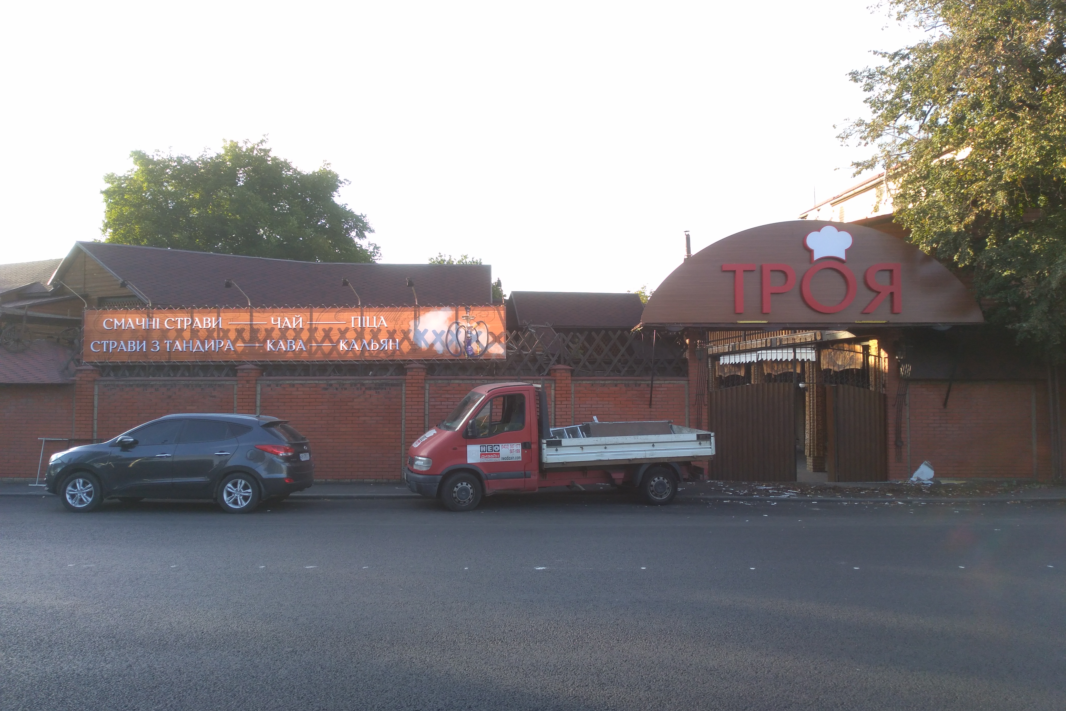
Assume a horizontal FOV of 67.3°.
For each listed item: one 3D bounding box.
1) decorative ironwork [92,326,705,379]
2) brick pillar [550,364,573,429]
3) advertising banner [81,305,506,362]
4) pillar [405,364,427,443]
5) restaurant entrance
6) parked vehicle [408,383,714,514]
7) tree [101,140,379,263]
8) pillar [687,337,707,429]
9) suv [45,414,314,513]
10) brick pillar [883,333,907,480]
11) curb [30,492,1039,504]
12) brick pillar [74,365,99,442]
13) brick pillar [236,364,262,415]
[{"bbox_3d":[-3.218,-0.082,17.292,13.071,1.118,0.100,0,-4,0],"label":"decorative ironwork"},{"bbox_3d":[0.623,1.437,17.554,0.420,2.473,0.420,0,-3,7],"label":"brick pillar"},{"bbox_3d":[-5.076,-0.441,16.775,9.100,1.140,0.100,0,-3,4],"label":"advertising banner"},{"bbox_3d":[-2.410,1.379,16.650,0.420,2.396,0.420,0,-3,4],"label":"pillar"},{"bbox_3d":[5.660,1.084,17.166,3.875,3.199,0.350,0,-4,0],"label":"restaurant entrance"},{"bbox_3d":[0.424,1.617,15.103,5.480,2.240,2.050,1,-4,-13],"label":"parked vehicle"},{"bbox_3d":[-10.700,-2.302,29.128,9.800,11.140,9.200,0,-3,3],"label":"tree"},{"bbox_3d":[3.626,1.068,17.614,0.410,3.261,0.410,0,-3,6],"label":"pillar"},{"bbox_3d":[-6.173,1.839,14.199,4.410,1.660,1.820,0,-4,1],"label":"suv"},{"bbox_3d":[7.729,1.093,17.165,0.410,3.108,0.400,0,-4,0],"label":"brick pillar"},{"bbox_3d":[-0.081,2.700,15.257,20.055,0.130,0.200,0,-4,1],"label":"curb"},{"bbox_3d":[-9.481,1.442,17.142,0.440,2.478,0.420,0,-4,0],"label":"brick pillar"},{"bbox_3d":[-5.929,1.390,16.800,0.420,2.404,0.420,0,-3,4],"label":"brick pillar"}]

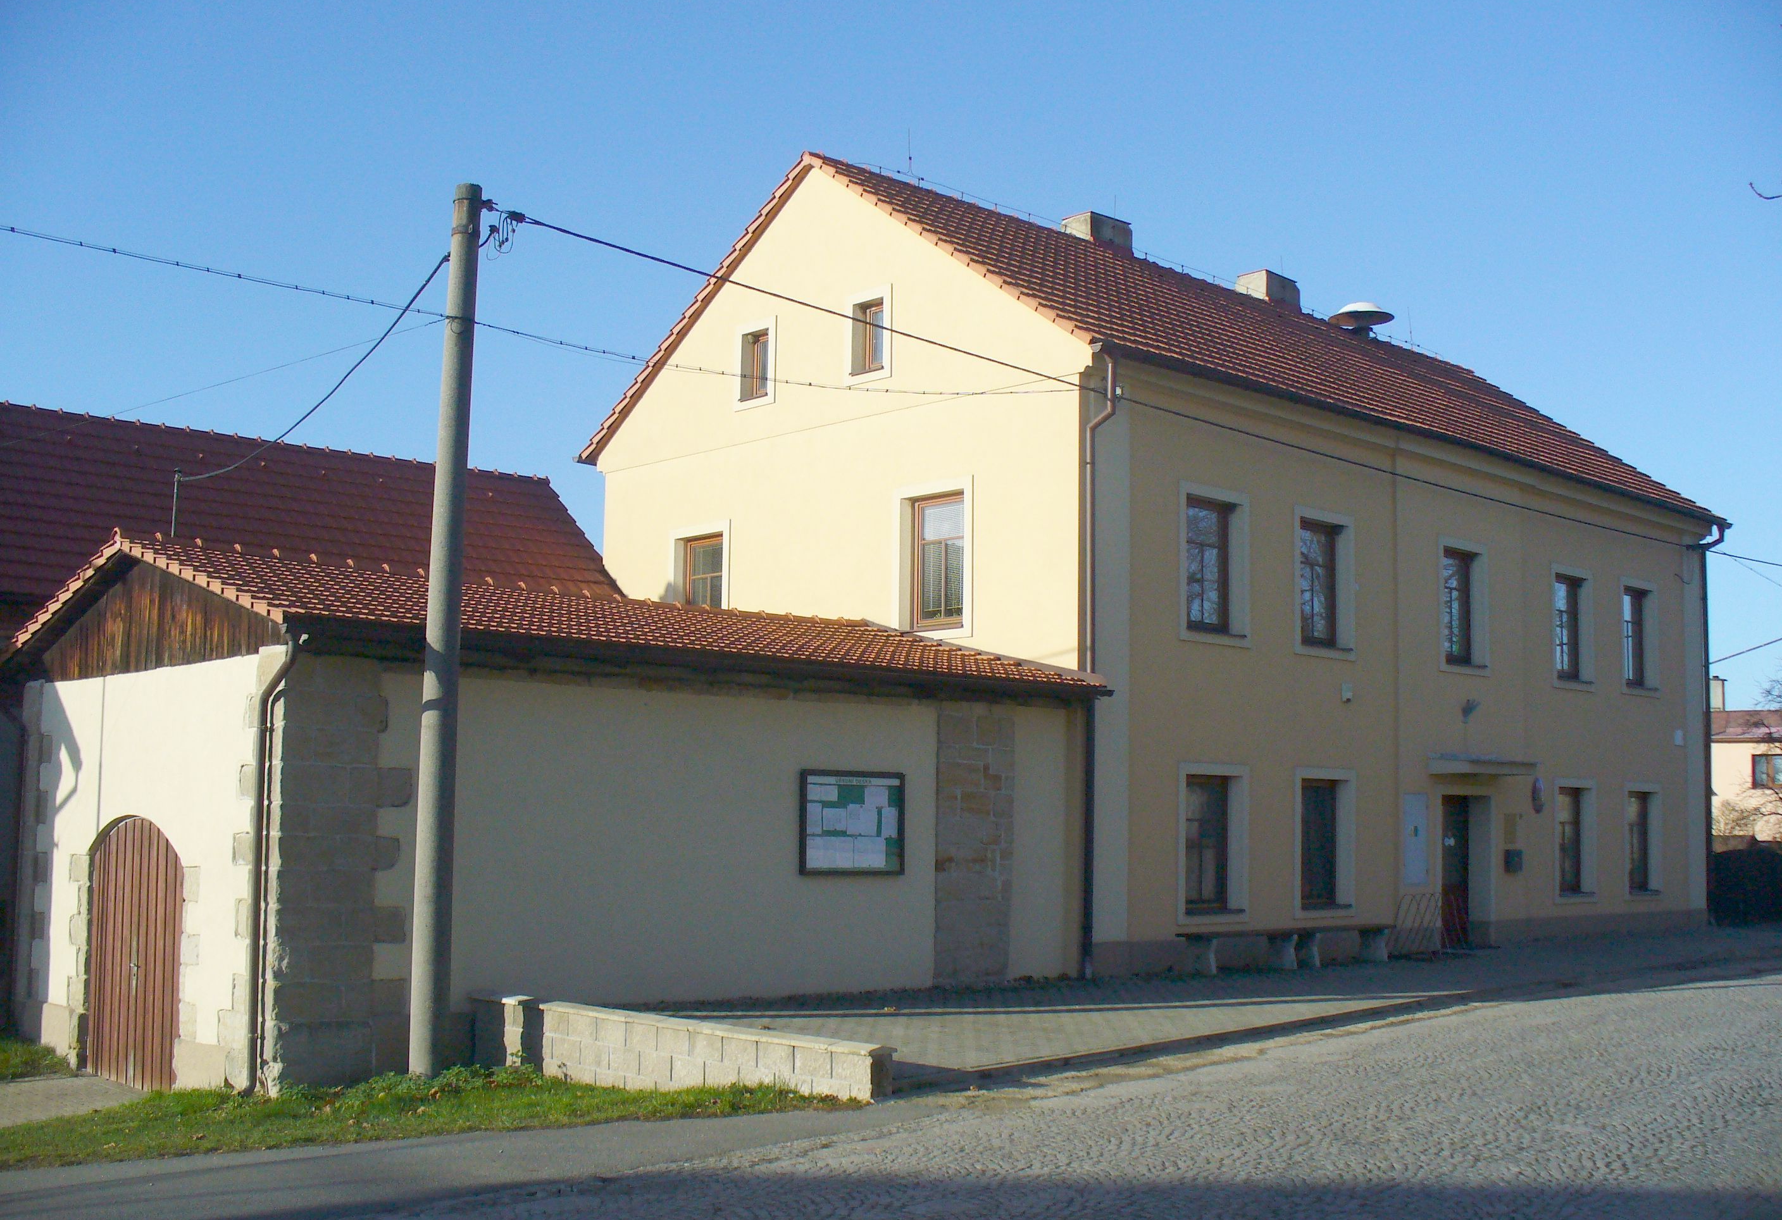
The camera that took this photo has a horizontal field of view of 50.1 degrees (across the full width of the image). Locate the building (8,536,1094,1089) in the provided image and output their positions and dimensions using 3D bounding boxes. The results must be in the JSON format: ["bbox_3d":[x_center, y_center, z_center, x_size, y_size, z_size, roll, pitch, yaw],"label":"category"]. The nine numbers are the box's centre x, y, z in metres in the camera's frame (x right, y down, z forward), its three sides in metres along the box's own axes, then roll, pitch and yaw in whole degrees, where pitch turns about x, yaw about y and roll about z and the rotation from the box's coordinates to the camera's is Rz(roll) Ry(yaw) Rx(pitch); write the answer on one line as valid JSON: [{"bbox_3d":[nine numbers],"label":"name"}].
[{"bbox_3d":[-3.629,2.006,20.166,9.244,4.723,7.285,7,-8,-42],"label":"building"}]

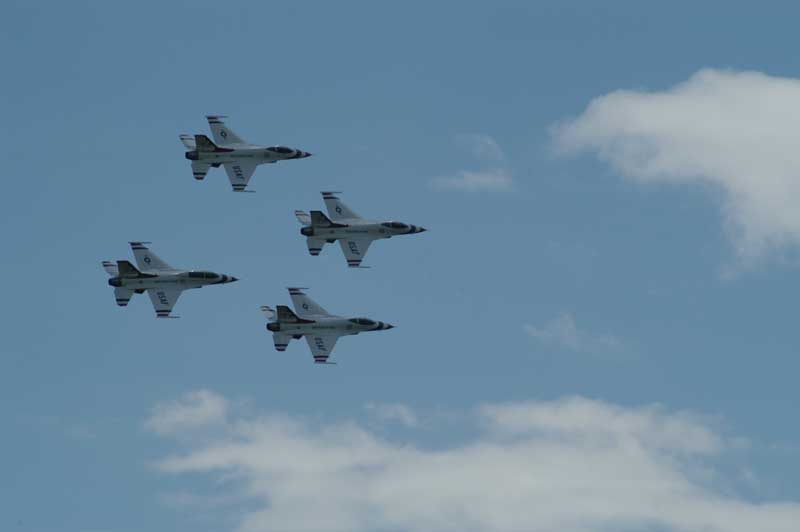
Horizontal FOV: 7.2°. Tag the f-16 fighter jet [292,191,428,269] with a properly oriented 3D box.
[{"bbox_3d":[-2.970,-4.230,634.150,15.000,9.500,4.300,-1,-36,-31],"label":"f-16 fighter jet"}]

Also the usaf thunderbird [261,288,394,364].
[{"bbox_3d":[-6.280,5.350,629.090,15.000,9.500,4.300,1,-38,-31],"label":"usaf thunderbird"}]

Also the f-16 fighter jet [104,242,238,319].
[{"bbox_3d":[-21.770,0.740,625.150,15.000,9.500,4.300,-1,-38,-30],"label":"f-16 fighter jet"}]

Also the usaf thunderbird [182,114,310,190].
[{"bbox_3d":[-14.590,-11.860,637.430,15.000,9.500,4.300,-1,-35,-31],"label":"usaf thunderbird"}]

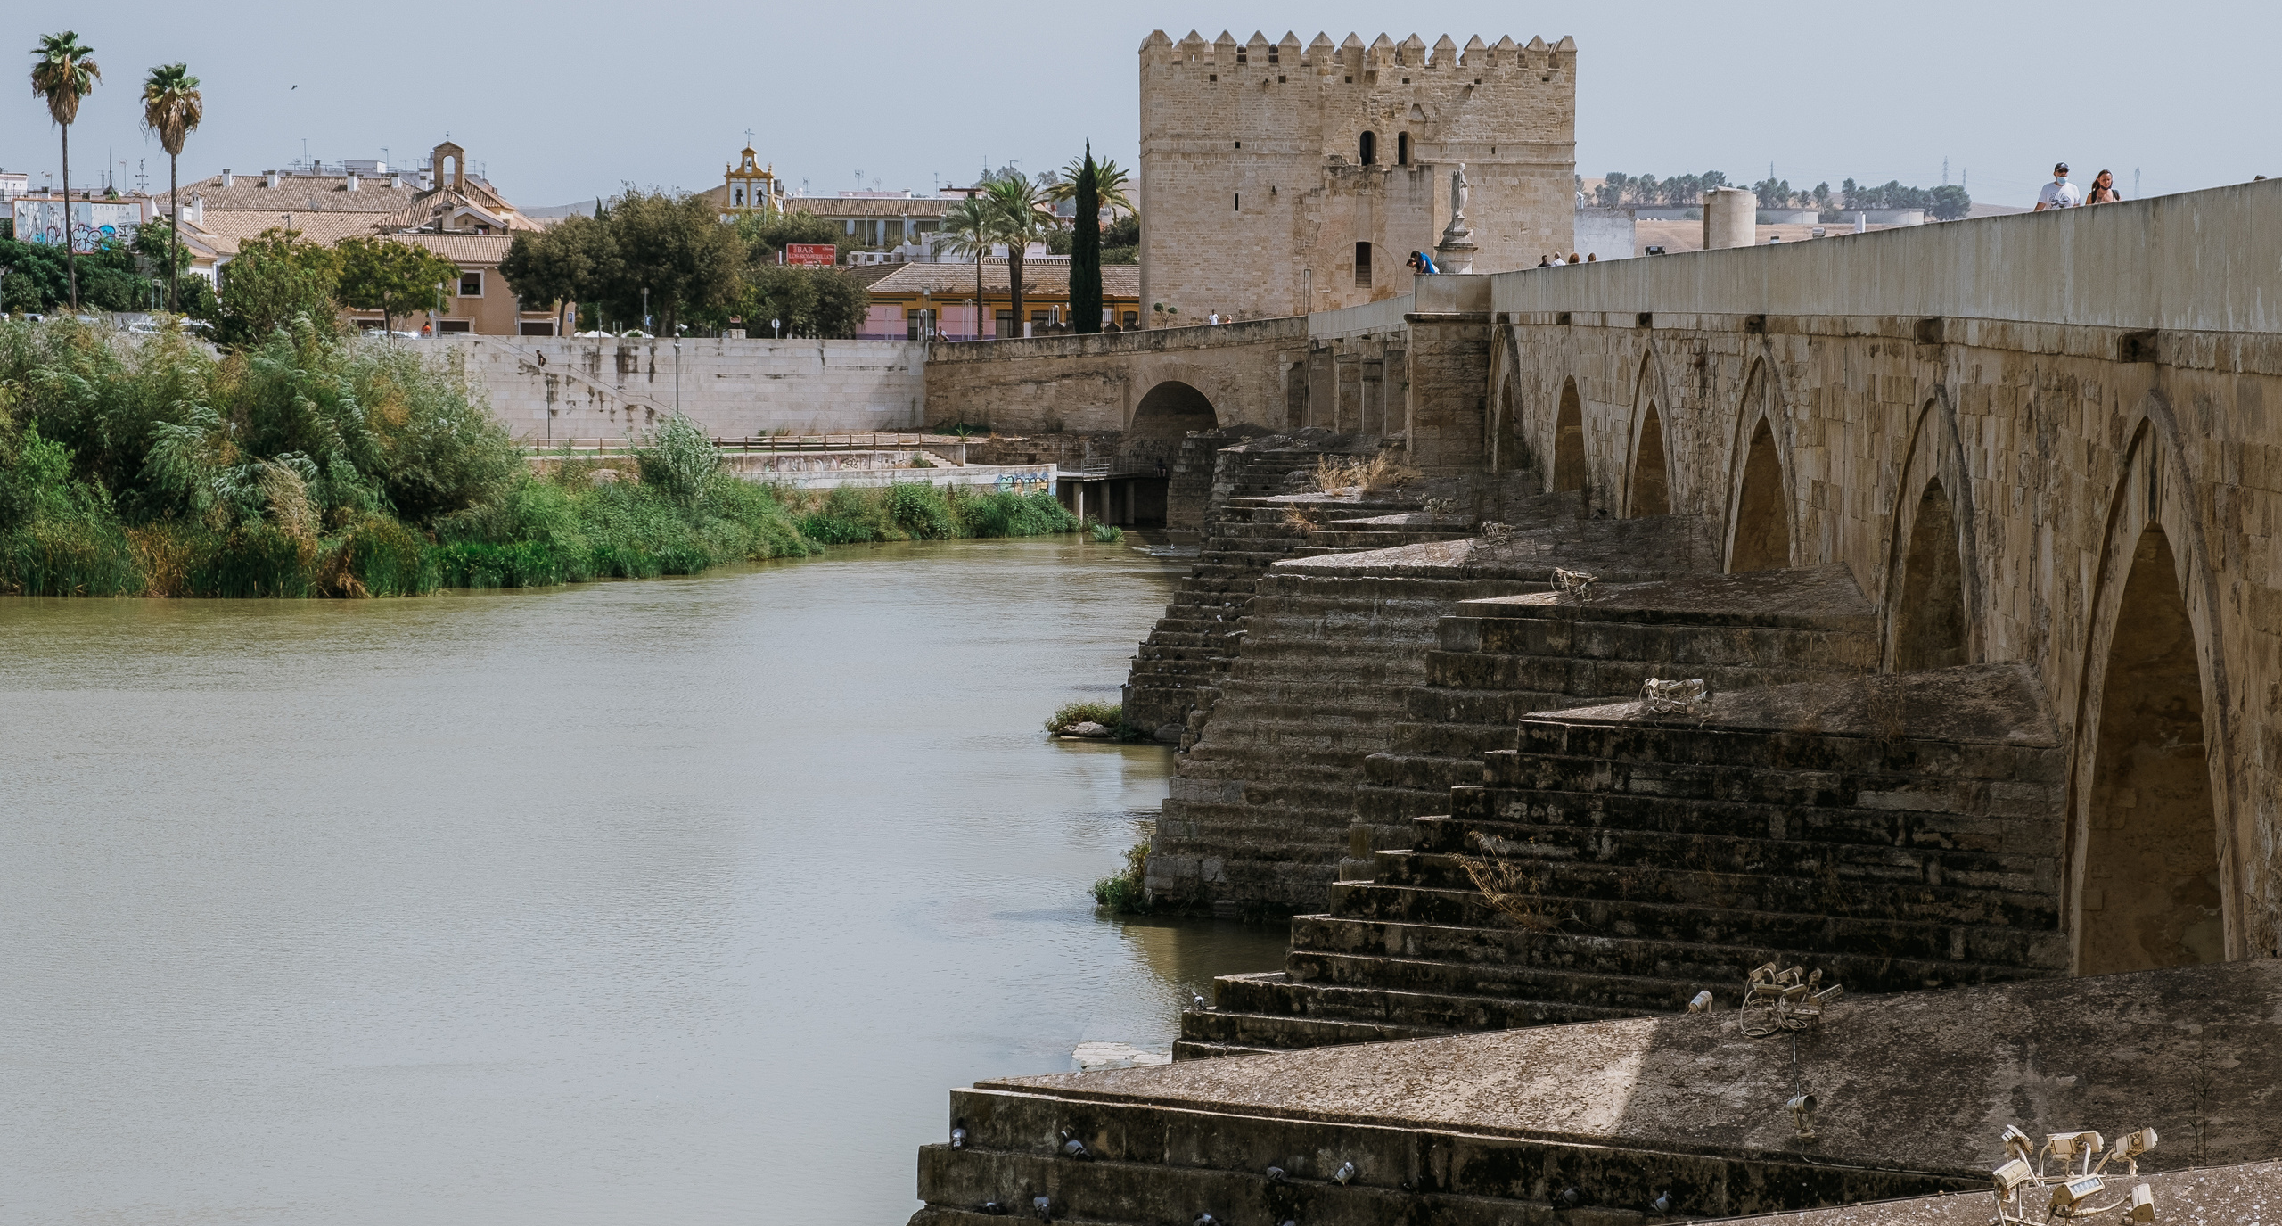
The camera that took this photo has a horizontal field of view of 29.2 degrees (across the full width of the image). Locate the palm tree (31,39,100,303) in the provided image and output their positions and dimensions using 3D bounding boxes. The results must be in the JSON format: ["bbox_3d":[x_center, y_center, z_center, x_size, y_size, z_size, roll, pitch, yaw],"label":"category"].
[{"bbox_3d":[-61.726,-24.426,250.905,4.100,17.760,4.100,0,4,0],"label":"palm tree"}]

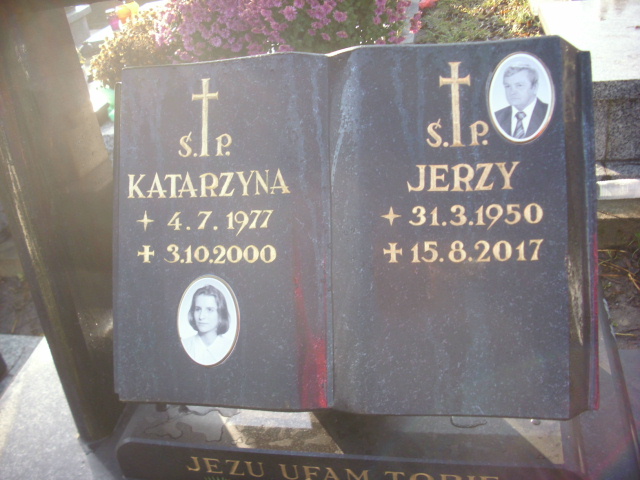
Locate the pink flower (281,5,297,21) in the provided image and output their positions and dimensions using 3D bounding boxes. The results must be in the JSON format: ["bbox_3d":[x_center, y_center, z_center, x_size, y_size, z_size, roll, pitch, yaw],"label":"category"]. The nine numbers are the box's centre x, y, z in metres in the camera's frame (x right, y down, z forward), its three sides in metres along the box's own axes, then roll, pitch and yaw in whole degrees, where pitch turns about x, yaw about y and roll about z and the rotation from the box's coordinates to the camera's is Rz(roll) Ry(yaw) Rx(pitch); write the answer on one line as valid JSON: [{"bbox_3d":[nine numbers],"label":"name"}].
[{"bbox_3d":[-0.091,-0.664,2.000,0.046,0.046,0.028,-8,6,0],"label":"pink flower"}]

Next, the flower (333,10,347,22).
[{"bbox_3d":[0.059,-0.663,2.030,0.042,0.038,0.025,-6,5,3],"label":"flower"}]

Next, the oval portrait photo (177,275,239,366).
[{"bbox_3d":[-0.179,0.131,1.100,0.106,0.145,0.010,-1,-4,16],"label":"oval portrait photo"}]

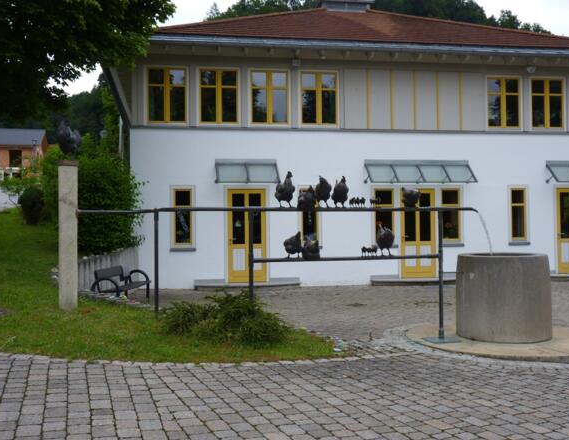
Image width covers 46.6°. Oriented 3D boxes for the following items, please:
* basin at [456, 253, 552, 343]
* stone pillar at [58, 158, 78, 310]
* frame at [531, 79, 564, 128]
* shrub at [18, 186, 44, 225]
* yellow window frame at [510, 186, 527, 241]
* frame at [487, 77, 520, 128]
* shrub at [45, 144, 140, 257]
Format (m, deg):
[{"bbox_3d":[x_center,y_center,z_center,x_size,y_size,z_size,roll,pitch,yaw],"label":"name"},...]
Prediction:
[{"bbox_3d":[2.805,0.962,8.454,1.153,1.034,1.153,-1,0,0],"label":"basin"},{"bbox_3d":[-3.072,0.223,9.400,0.260,2.128,0.260,-1,0,-10],"label":"stone pillar"},{"bbox_3d":[6.780,-3.023,17.067,0.911,1.313,0.120,-1,0,-10],"label":"frame"},{"bbox_3d":[-6.505,-0.373,17.000,0.750,1.000,0.750,-1,-1,0],"label":"shrub"},{"bbox_3d":[6.108,-0.157,17.248,0.486,1.383,0.100,-1,-1,-10],"label":"yellow window frame"},{"bbox_3d":[5.705,-3.066,17.214,0.942,1.344,0.100,-1,-1,-10],"label":"frame"},{"bbox_3d":[-3.775,-0.364,13.000,1.850,2.100,1.900,-1,0,-10],"label":"shrub"}]

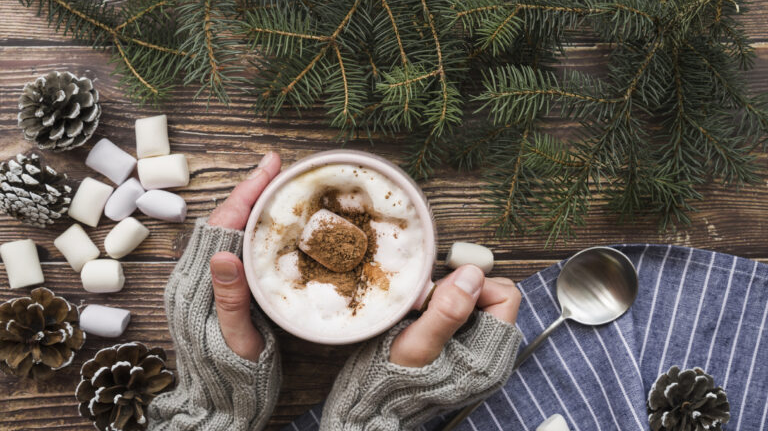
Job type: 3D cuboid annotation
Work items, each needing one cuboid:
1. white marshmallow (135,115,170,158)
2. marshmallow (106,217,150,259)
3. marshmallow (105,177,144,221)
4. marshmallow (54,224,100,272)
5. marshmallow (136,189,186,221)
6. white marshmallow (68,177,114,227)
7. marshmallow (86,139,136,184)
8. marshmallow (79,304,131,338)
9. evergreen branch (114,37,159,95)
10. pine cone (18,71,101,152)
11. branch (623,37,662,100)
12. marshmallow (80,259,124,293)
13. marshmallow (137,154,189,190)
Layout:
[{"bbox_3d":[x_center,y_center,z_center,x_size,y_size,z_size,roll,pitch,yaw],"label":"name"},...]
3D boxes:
[{"bbox_3d":[-0.154,-0.052,0.540,0.021,0.020,0.027,-4,90,0],"label":"white marshmallow"},{"bbox_3d":[-0.171,0.015,0.540,0.029,0.021,0.019,-41,90,0],"label":"marshmallow"},{"bbox_3d":[-0.172,-0.011,0.540,0.017,0.020,0.027,43,90,0],"label":"marshmallow"},{"bbox_3d":[-0.204,0.021,0.539,0.021,0.021,0.026,-38,90,0],"label":"marshmallow"},{"bbox_3d":[-0.148,-0.007,0.540,0.032,0.021,0.018,14,90,0],"label":"marshmallow"},{"bbox_3d":[-0.194,-0.009,0.539,0.021,0.021,0.028,27,90,0],"label":"white marshmallow"},{"bbox_3d":[-0.181,-0.036,0.540,0.028,0.020,0.021,36,90,0],"label":"marshmallow"},{"bbox_3d":[-0.185,0.070,0.539,0.030,0.021,0.021,7,90,0],"label":"marshmallow"},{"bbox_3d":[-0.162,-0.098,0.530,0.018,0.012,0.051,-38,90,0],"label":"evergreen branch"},{"bbox_3d":[-0.212,-0.068,0.530,0.050,0.040,0.050,0,90,0],"label":"pine cone"},{"bbox_3d":[0.167,-0.095,0.525,0.013,0.014,0.042,28,90,0],"label":"branch"},{"bbox_3d":[-0.187,0.041,0.540,0.027,0.021,0.022,2,90,0],"label":"marshmallow"},{"bbox_3d":[-0.147,-0.029,0.539,0.030,0.021,0.021,-5,90,0],"label":"marshmallow"}]

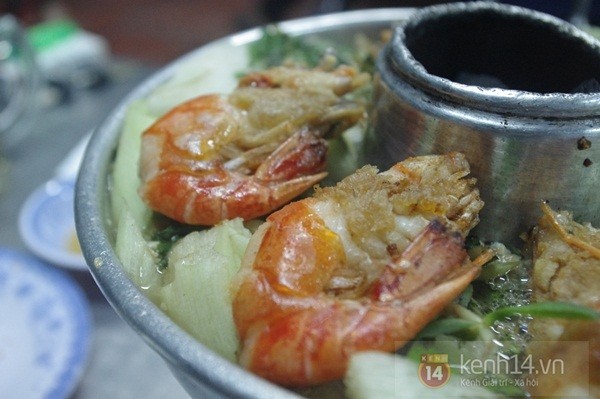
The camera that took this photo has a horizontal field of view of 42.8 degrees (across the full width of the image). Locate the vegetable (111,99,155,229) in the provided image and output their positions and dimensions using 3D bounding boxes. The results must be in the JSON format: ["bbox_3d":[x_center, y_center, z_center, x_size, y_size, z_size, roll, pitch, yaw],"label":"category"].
[{"bbox_3d":[-0.061,-0.013,0.278,0.018,0.018,0.070,-8,35,-11],"label":"vegetable"}]

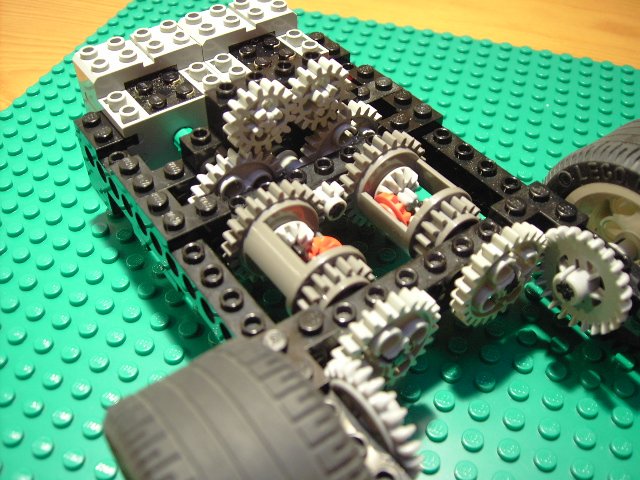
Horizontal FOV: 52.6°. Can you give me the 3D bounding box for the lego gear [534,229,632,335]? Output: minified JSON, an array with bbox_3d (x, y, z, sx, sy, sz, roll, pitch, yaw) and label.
[{"bbox_3d":[0.057,0.009,0.144,0.007,0.025,0.025,-24,50,-23],"label":"lego gear"}]

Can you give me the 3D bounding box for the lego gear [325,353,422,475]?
[{"bbox_3d":[0.008,0.032,0.115,0.006,0.025,0.025,-27,51,-25],"label":"lego gear"}]

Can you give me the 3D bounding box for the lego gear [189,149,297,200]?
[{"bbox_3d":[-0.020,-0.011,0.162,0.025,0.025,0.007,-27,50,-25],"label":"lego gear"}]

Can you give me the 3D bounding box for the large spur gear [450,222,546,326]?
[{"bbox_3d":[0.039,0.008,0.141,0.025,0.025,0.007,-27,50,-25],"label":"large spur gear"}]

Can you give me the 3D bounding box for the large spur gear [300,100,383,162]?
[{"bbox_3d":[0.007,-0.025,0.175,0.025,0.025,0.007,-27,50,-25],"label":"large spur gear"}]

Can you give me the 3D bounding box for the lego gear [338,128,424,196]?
[{"bbox_3d":[0.016,-0.015,0.165,0.025,0.025,0.007,-27,50,-25],"label":"lego gear"}]

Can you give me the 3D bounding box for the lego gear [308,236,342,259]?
[{"bbox_3d":[0.000,0.005,0.146,0.005,0.013,0.013,0,35,-45],"label":"lego gear"}]

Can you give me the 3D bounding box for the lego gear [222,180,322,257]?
[{"bbox_3d":[-0.010,-0.001,0.149,0.026,0.026,0.006,-27,51,-25],"label":"lego gear"}]

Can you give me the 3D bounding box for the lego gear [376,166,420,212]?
[{"bbox_3d":[0.020,-0.011,0.161,0.014,0.014,0.005,-27,50,-25],"label":"lego gear"}]

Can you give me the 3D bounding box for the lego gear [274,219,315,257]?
[{"bbox_3d":[-0.006,0.002,0.146,0.013,0.013,0.005,-27,51,-25],"label":"lego gear"}]

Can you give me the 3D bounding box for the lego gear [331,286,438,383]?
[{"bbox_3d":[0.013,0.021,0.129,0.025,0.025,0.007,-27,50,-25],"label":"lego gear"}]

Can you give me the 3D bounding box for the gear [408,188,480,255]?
[{"bbox_3d":[0.029,-0.002,0.149,0.020,0.020,0.007,-27,51,-25],"label":"gear"}]

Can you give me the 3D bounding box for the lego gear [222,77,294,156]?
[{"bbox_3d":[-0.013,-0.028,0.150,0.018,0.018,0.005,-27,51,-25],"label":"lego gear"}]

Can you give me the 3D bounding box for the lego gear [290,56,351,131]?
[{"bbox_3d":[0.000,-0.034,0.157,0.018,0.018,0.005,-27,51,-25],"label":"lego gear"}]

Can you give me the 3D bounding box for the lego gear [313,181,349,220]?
[{"bbox_3d":[0.002,-0.009,0.157,0.010,0.010,0.008,-27,51,-25],"label":"lego gear"}]

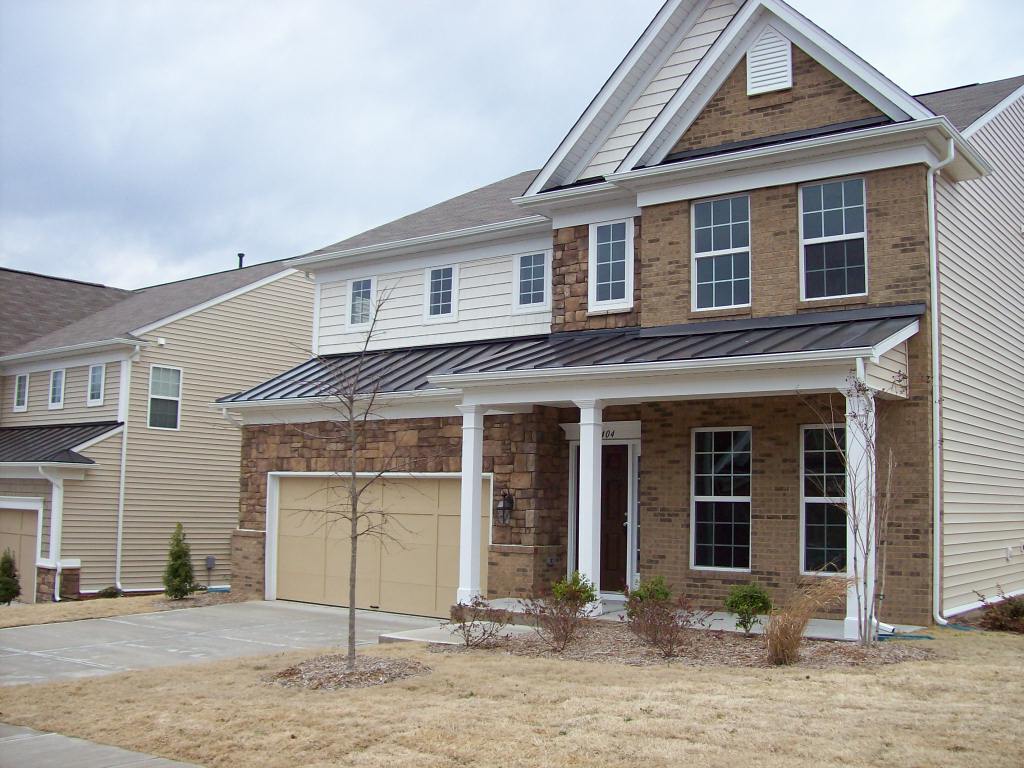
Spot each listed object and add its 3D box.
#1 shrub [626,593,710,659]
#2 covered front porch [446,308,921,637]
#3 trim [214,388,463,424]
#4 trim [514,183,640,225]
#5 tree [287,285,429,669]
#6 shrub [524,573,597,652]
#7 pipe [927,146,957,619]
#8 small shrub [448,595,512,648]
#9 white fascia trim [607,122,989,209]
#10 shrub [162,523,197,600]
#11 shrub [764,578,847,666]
[{"bbox_3d":[1.537,2.371,10.457,0.699,0.627,0.664,1,-6,0],"label":"shrub"},{"bbox_3d":[1.942,1.003,13.290,5.831,3.851,2.376,-3,-7,36],"label":"covered front porch"},{"bbox_3d":[-2.872,0.413,17.171,5.742,0.386,0.396,-3,-7,36],"label":"trim"},{"bbox_3d":[1.021,-2.649,16.002,2.158,0.431,0.525,-3,-7,36],"label":"trim"},{"bbox_3d":[-1.550,0.928,10.682,1.189,3.669,1.189,1,-6,0],"label":"tree"},{"bbox_3d":[0.494,2.368,11.084,0.652,0.825,0.619,-3,-7,36],"label":"shrub"},{"bbox_3d":[5.160,-0.044,12.675,0.317,5.791,0.346,-3,-7,36],"label":"pipe"},{"bbox_3d":[-0.345,2.600,11.656,0.594,0.572,0.564,-3,-7,36],"label":"small shrub"},{"bbox_3d":[3.859,-2.724,14.666,4.594,0.411,2.287,-3,-7,36],"label":"white fascia trim"},{"bbox_3d":[-5.648,3.015,18.089,0.489,1.280,0.489,-3,-7,36],"label":"shrub"},{"bbox_3d":[2.745,2.231,9.960,0.649,0.795,0.552,-3,-7,36],"label":"shrub"}]

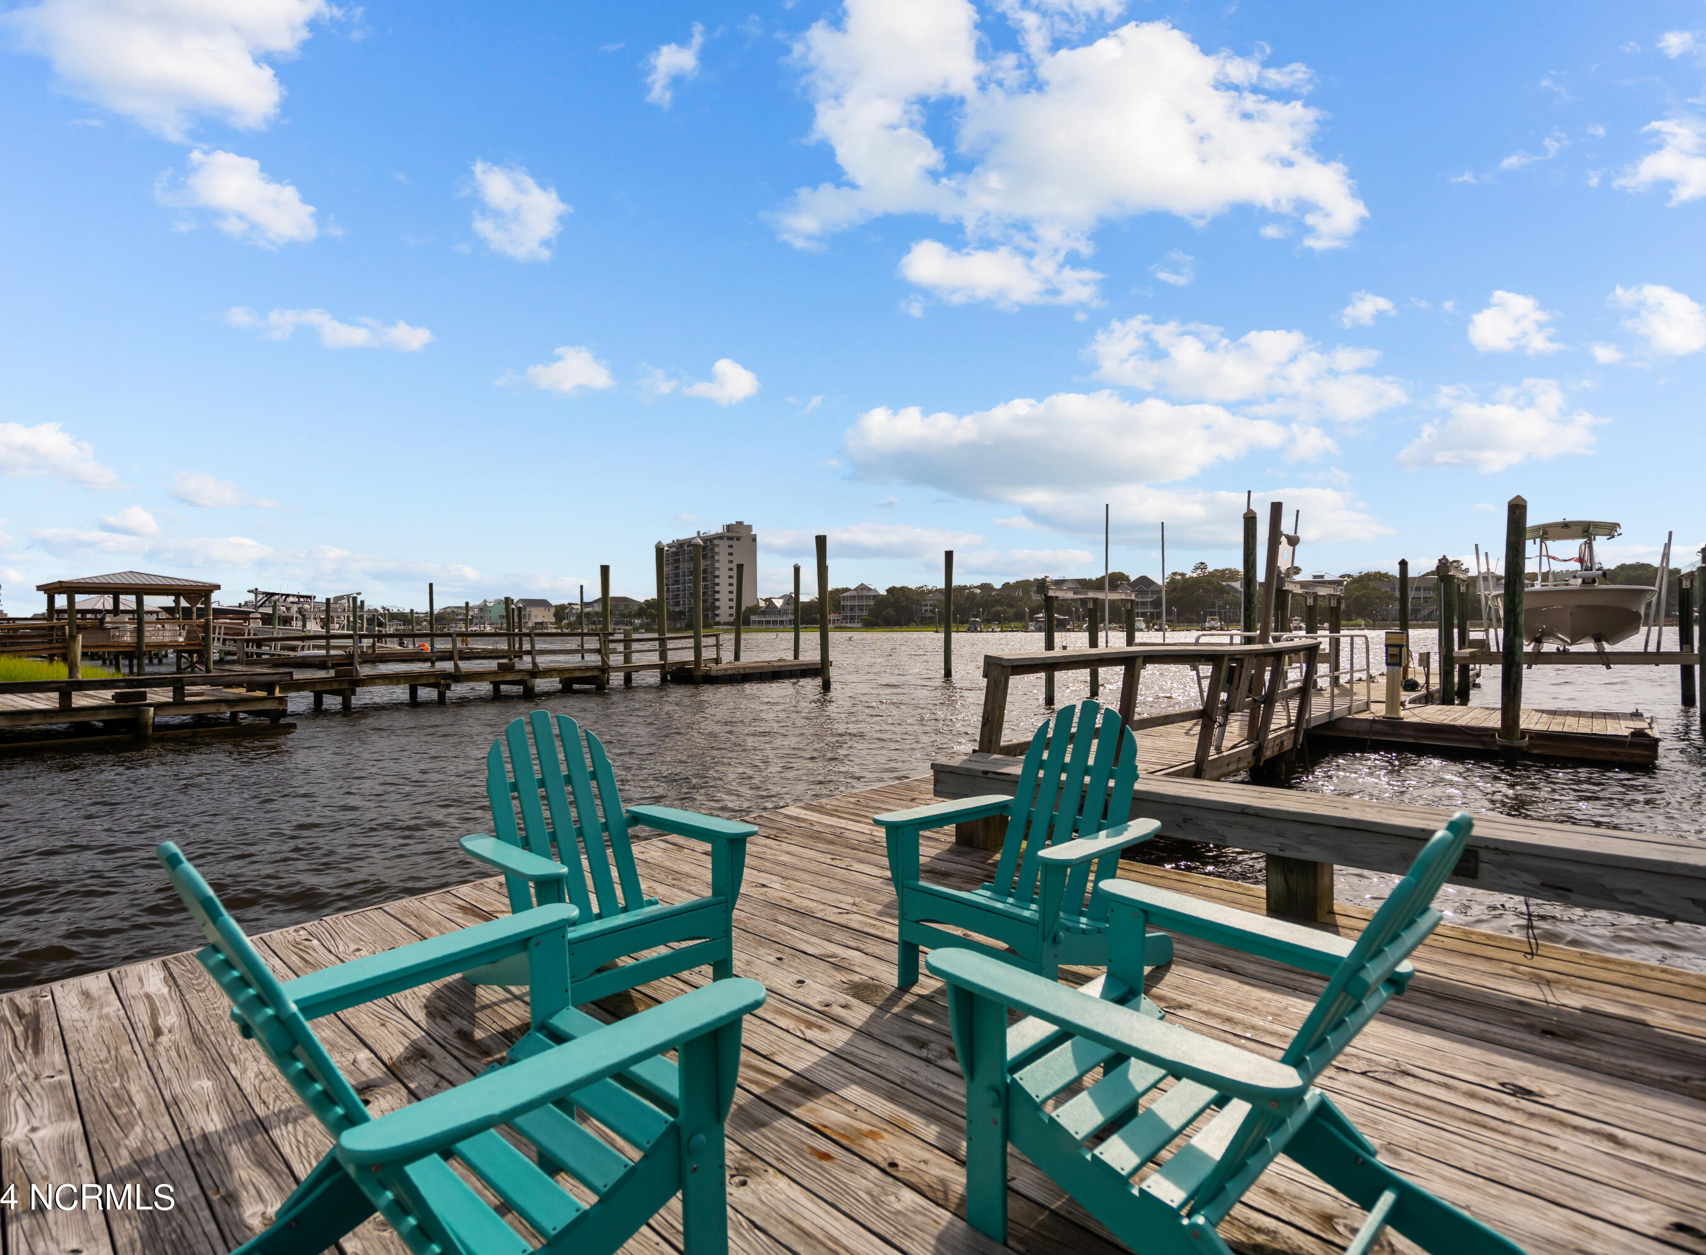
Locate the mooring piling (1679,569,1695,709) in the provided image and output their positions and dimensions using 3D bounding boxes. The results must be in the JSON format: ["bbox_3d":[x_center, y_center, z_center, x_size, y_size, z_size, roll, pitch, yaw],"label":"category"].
[{"bbox_3d":[17.202,0.240,17.241,0.240,2.785,0.240,-1,0,45],"label":"mooring piling"}]

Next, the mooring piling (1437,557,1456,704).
[{"bbox_3d":[11.007,0.192,15.549,0.250,3.008,0.250,1,0,35],"label":"mooring piling"}]

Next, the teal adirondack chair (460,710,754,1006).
[{"bbox_3d":[-0.867,0.738,2.719,0.736,0.900,0.884,-1,0,-45],"label":"teal adirondack chair"}]

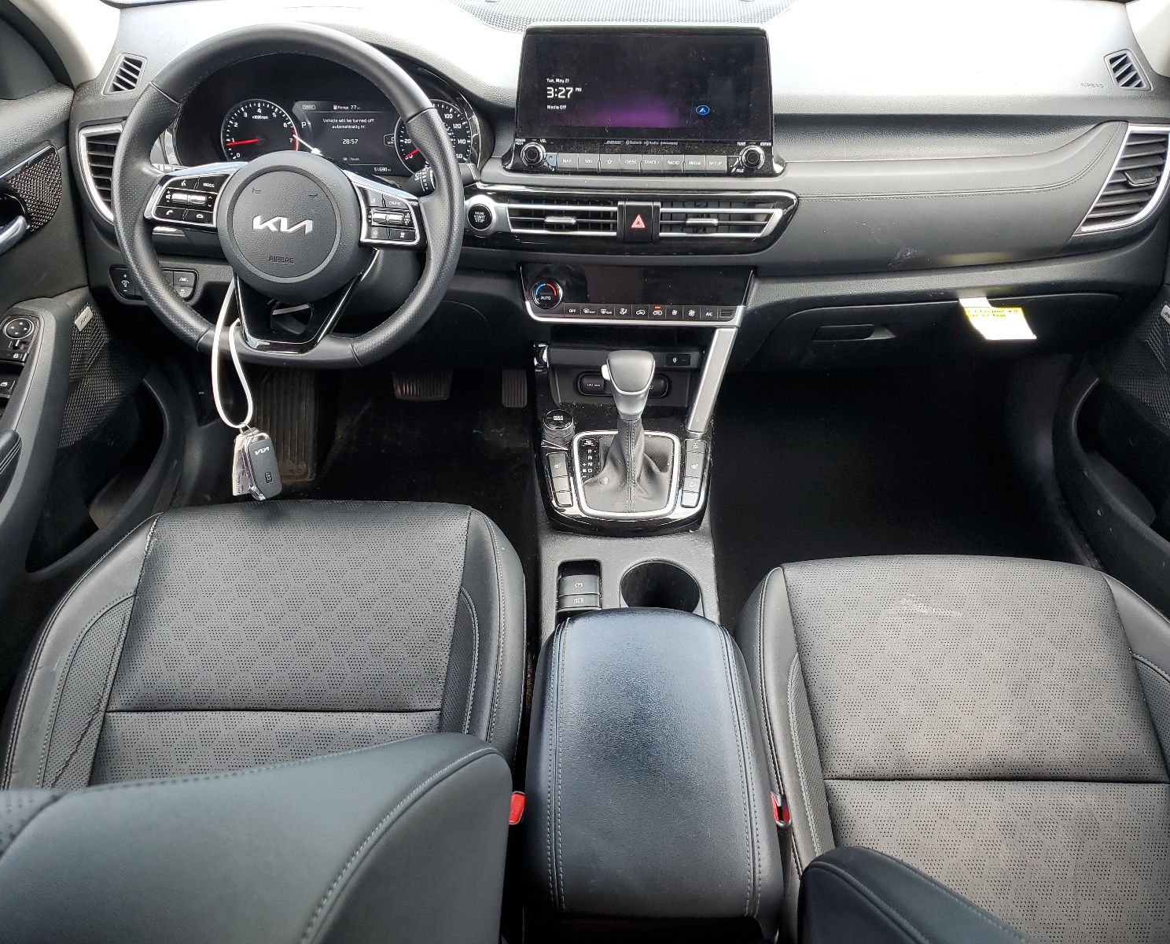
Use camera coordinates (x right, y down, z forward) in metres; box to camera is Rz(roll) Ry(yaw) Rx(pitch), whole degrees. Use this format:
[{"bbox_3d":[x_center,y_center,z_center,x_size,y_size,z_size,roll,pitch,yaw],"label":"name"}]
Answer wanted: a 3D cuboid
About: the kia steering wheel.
[{"bbox_3d":[-0.313,-0.293,1.035,0.370,0.360,0.100,0,7,2],"label":"kia steering wheel"}]

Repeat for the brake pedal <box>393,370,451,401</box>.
[{"bbox_3d":[-0.284,-0.155,1.662,0.107,0.065,0.040,0,0,2],"label":"brake pedal"}]

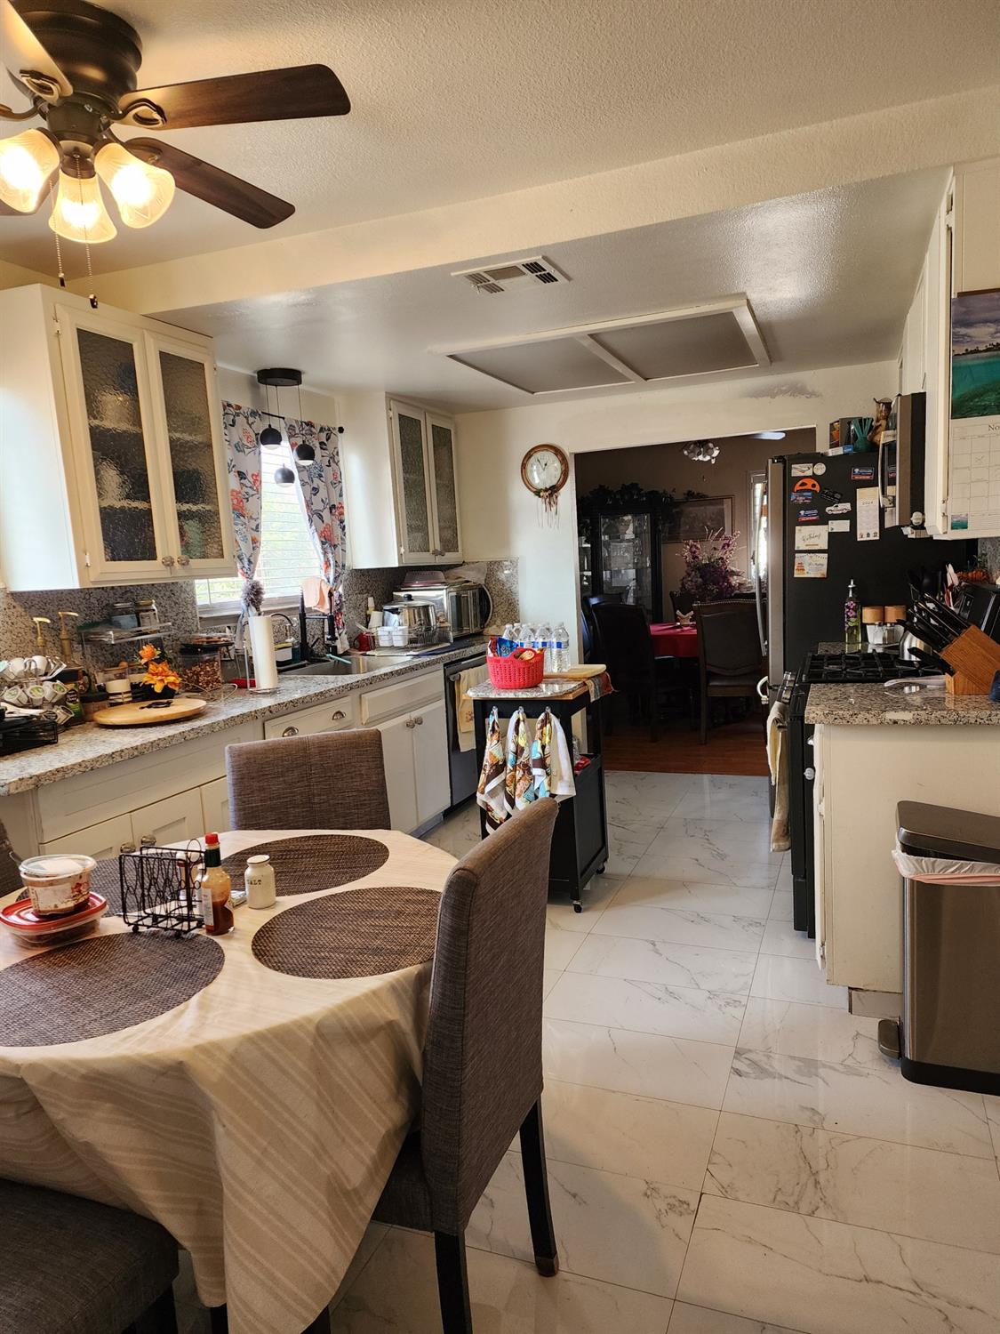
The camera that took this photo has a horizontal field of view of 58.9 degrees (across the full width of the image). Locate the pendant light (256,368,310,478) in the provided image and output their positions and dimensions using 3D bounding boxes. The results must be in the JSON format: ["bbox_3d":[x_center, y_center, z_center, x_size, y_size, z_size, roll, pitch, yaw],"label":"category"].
[{"bbox_3d":[-0.988,-1.087,4.099,0.240,0.520,0.230,-4,7,-8],"label":"pendant light"}]

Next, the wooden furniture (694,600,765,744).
[{"bbox_3d":[1.653,0.016,6.441,0.490,1.030,0.600,-1,7,13],"label":"wooden furniture"}]

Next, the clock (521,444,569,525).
[{"bbox_3d":[0.284,-1.172,5.661,0.315,0.490,0.055,-1,8,22],"label":"clock"}]

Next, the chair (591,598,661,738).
[{"bbox_3d":[1.093,0.014,6.803,0.480,1.030,0.610,3,9,42],"label":"chair"}]

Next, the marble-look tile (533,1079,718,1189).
[{"bbox_3d":[0.220,1.147,2.215,0.611,0.010,0.301,0,8,22],"label":"marble-look tile"}]

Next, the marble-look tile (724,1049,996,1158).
[{"bbox_3d":[0.898,1.106,2.275,0.610,0.010,0.305,-1,8,22],"label":"marble-look tile"}]

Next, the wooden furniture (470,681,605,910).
[{"bbox_3d":[0.172,0.516,3.754,0.480,0.886,0.480,-1,8,22],"label":"wooden furniture"}]

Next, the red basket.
[{"bbox_3d":[0.056,0.002,3.655,0.210,0.155,0.245,-4,7,-11],"label":"red basket"}]

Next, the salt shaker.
[{"bbox_3d":[-0.471,0.422,1.735,0.057,0.093,0.057,-2,7,8],"label":"salt shaker"}]

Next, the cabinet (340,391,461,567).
[{"bbox_3d":[-0.565,-1.121,5.523,0.320,0.960,0.940,-1,8,22],"label":"cabinet"}]

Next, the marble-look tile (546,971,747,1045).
[{"bbox_3d":[0.446,1.066,2.772,0.611,0.010,0.303,0,8,22],"label":"marble-look tile"}]

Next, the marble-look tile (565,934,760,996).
[{"bbox_3d":[0.562,1.024,3.057,0.611,0.010,0.318,0,8,22],"label":"marble-look tile"}]

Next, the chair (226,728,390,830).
[{"bbox_3d":[-0.472,0.692,2.287,0.450,0.945,0.600,-4,7,-10],"label":"chair"}]

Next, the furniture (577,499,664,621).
[{"bbox_3d":[1.077,-0.695,8.830,1.050,1.900,0.450,0,8,22],"label":"furniture"}]

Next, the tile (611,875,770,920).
[{"bbox_3d":[0.788,0.947,3.624,0.610,0.010,0.305,-1,8,22],"label":"tile"}]

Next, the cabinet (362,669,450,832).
[{"bbox_3d":[-0.695,0.434,4.487,0.590,0.810,0.870,0,8,22],"label":"cabinet"}]

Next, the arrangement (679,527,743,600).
[{"bbox_3d":[1.713,-0.729,7.204,0.460,0.790,0.420,-1,8,22],"label":"arrangement"}]

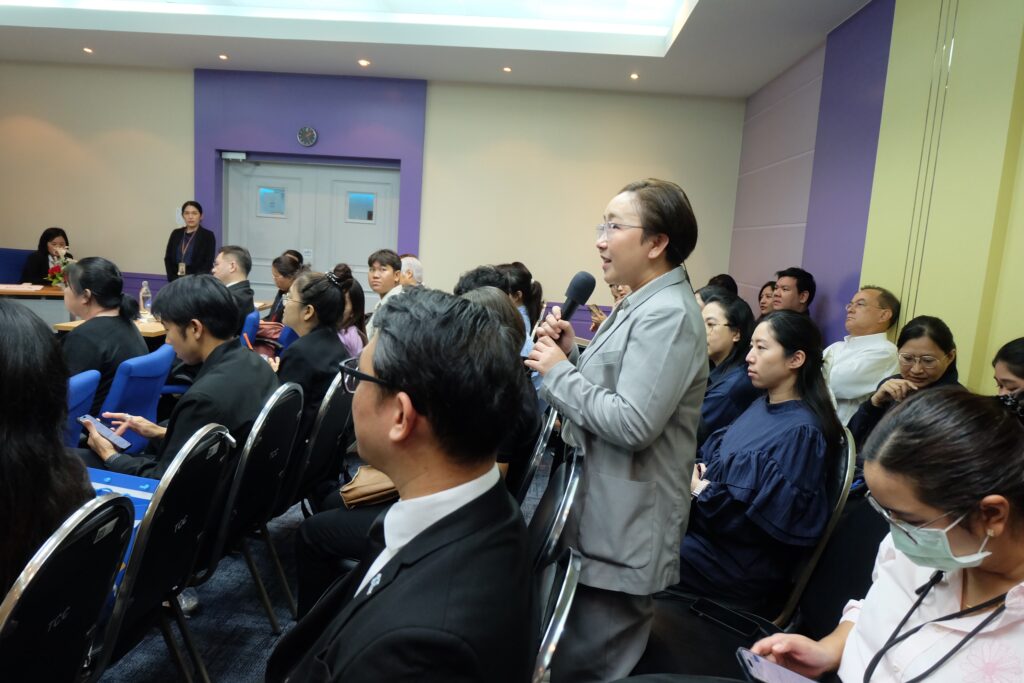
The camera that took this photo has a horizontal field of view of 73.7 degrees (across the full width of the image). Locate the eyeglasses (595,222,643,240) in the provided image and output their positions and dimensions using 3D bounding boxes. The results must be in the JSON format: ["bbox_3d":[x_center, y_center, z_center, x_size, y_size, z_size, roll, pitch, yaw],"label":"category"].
[{"bbox_3d":[0.268,-0.241,1.528,0.145,0.045,0.142,1,8,-17],"label":"eyeglasses"}]

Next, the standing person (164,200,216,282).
[{"bbox_3d":[-2.908,-0.445,6.179,0.460,1.619,0.280,3,8,-4],"label":"standing person"}]

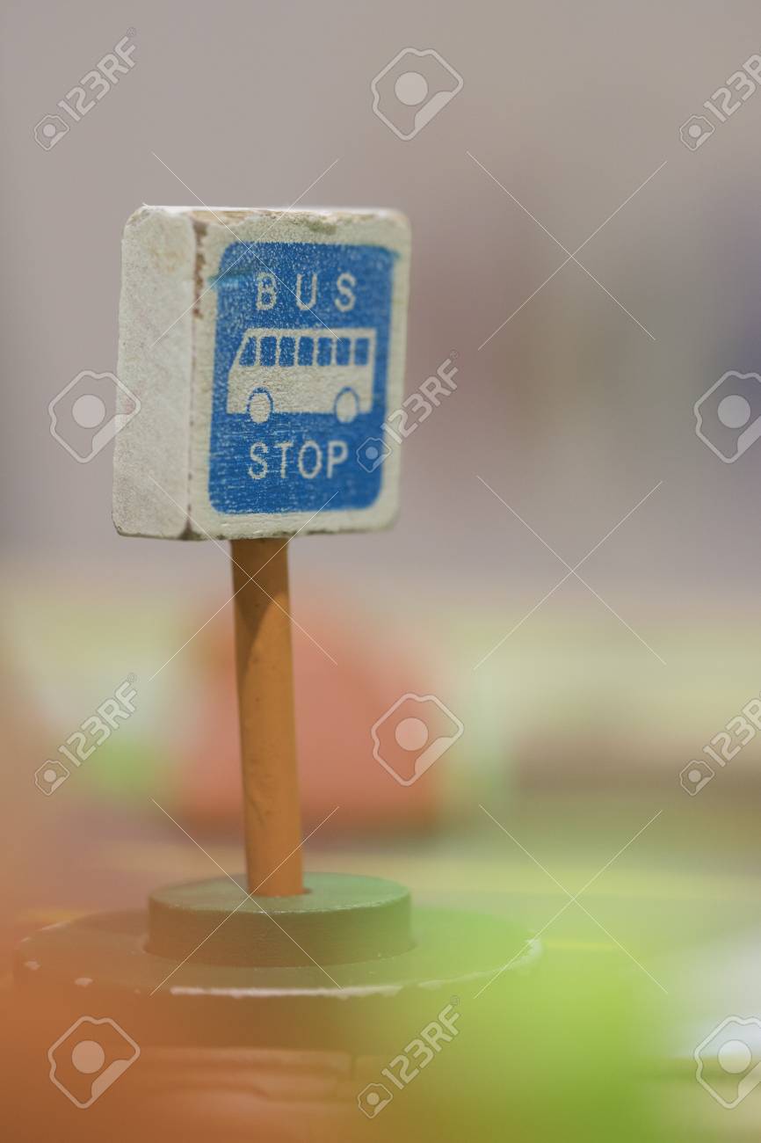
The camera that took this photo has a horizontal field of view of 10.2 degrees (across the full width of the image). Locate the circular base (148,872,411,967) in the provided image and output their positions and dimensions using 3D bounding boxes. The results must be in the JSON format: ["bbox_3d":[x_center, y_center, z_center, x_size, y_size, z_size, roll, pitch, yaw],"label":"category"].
[{"bbox_3d":[-0.013,0.045,0.556,0.034,0.007,0.034,-1,5,0],"label":"circular base"}]

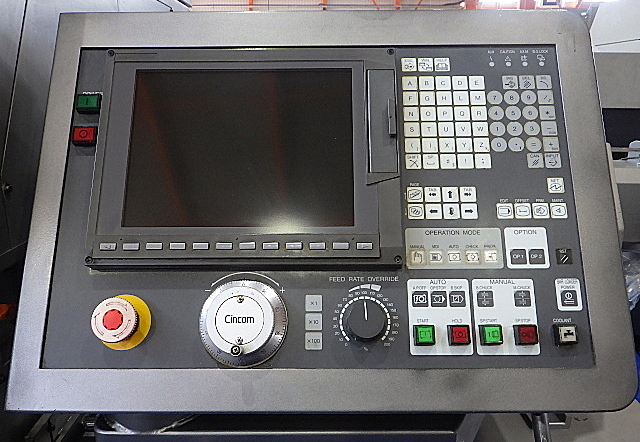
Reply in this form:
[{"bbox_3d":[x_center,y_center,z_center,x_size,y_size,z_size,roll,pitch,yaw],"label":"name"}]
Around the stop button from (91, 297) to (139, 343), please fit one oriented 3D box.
[{"bbox_3d":[-0.180,0.090,0.463,0.040,0.040,0.027,0,-14,1],"label":"stop button"}]

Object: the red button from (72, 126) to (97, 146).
[{"bbox_3d":[-0.232,-0.084,0.515,0.023,0.018,0.009,0,-14,1],"label":"red button"}]

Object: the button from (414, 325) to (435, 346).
[{"bbox_3d":[0.094,0.103,0.464,0.017,0.017,0.012,0,-14,1],"label":"button"}]

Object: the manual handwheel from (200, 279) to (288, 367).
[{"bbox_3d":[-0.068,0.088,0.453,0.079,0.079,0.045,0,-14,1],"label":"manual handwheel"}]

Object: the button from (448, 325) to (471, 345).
[{"bbox_3d":[0.124,0.103,0.464,0.017,0.017,0.012,0,-14,1],"label":"button"}]

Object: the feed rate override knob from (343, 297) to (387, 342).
[{"bbox_3d":[0.040,0.090,0.465,0.037,0.037,0.018,0,-14,1],"label":"feed rate override knob"}]

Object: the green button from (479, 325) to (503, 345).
[{"bbox_3d":[0.153,0.103,0.464,0.017,0.017,0.012,0,-14,1],"label":"green button"}]

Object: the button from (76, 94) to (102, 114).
[{"bbox_3d":[-0.232,-0.117,0.523,0.023,0.018,0.009,0,-14,1],"label":"button"}]

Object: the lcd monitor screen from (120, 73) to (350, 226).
[{"bbox_3d":[-0.076,-0.073,0.507,0.218,0.164,0.010,0,-14,1],"label":"lcd monitor screen"}]

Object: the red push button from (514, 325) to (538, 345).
[{"bbox_3d":[0.184,0.102,0.464,0.017,0.017,0.012,0,-14,1],"label":"red push button"}]

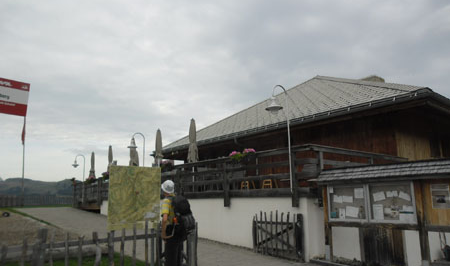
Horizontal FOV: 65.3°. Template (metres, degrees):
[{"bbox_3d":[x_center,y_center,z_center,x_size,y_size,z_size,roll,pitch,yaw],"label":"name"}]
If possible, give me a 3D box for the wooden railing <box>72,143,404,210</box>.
[{"bbox_3d":[-1.623,2.522,15.491,4.774,1.394,16.940,8,-14,-38],"label":"wooden railing"}]

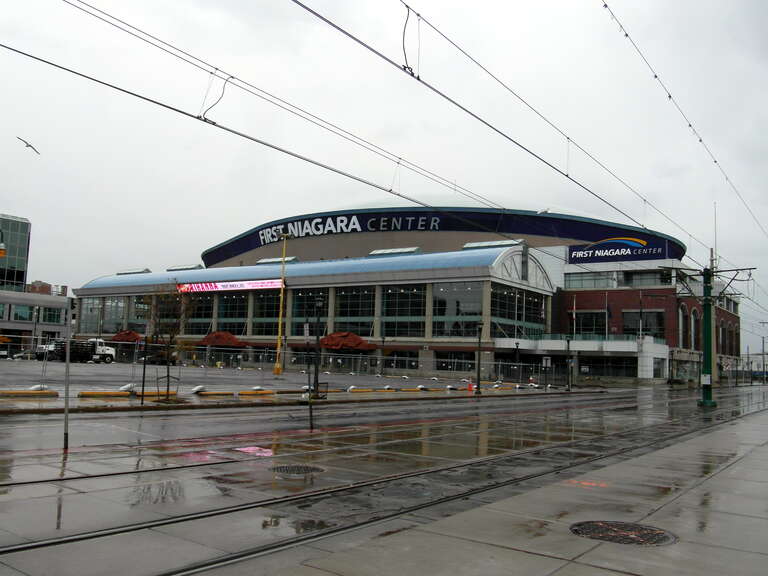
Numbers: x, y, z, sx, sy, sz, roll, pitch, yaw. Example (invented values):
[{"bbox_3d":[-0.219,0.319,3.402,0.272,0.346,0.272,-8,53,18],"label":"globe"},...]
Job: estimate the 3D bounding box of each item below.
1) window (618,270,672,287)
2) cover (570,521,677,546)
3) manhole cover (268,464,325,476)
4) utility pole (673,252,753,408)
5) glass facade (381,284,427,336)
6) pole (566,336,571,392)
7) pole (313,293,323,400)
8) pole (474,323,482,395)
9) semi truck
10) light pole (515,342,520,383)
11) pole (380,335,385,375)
[{"bbox_3d":[38.761,-1.405,105.000,7.700,2.200,0.250,-2,-7,36],"label":"window"},{"bbox_3d":[2.429,2.509,7.202,1.000,0.040,1.000,2,-6,0],"label":"cover"},{"bbox_3d":[-1.291,2.710,10.464,0.850,0.040,0.850,2,-6,0],"label":"manhole cover"},{"bbox_3d":[17.579,2.587,38.623,4.700,7.600,0.850,0,-7,22],"label":"utility pole"},{"bbox_3d":[2.984,3.318,103.339,7.840,7.650,0.400,-2,-8,37],"label":"glass facade"},{"bbox_3d":[13.527,5.574,52.000,0.380,4.100,0.380,1,-6,10],"label":"pole"},{"bbox_3d":[-2.933,2.681,31.669,0.400,4.500,0.400,2,-6,0],"label":"pole"},{"bbox_3d":[6.095,4.525,45.310,0.400,4.500,0.400,-3,-8,35],"label":"pole"},{"bbox_3d":[-41.129,8.665,97.500,8.300,3.300,2.500,4,-6,-16],"label":"semi truck"},{"bbox_3d":[14.841,8.351,78.898,0.400,4.500,0.400,-3,-8,35],"label":"light pole"},{"bbox_3d":[-0.077,8.135,84.500,0.400,4.500,0.400,-3,-8,35],"label":"pole"}]

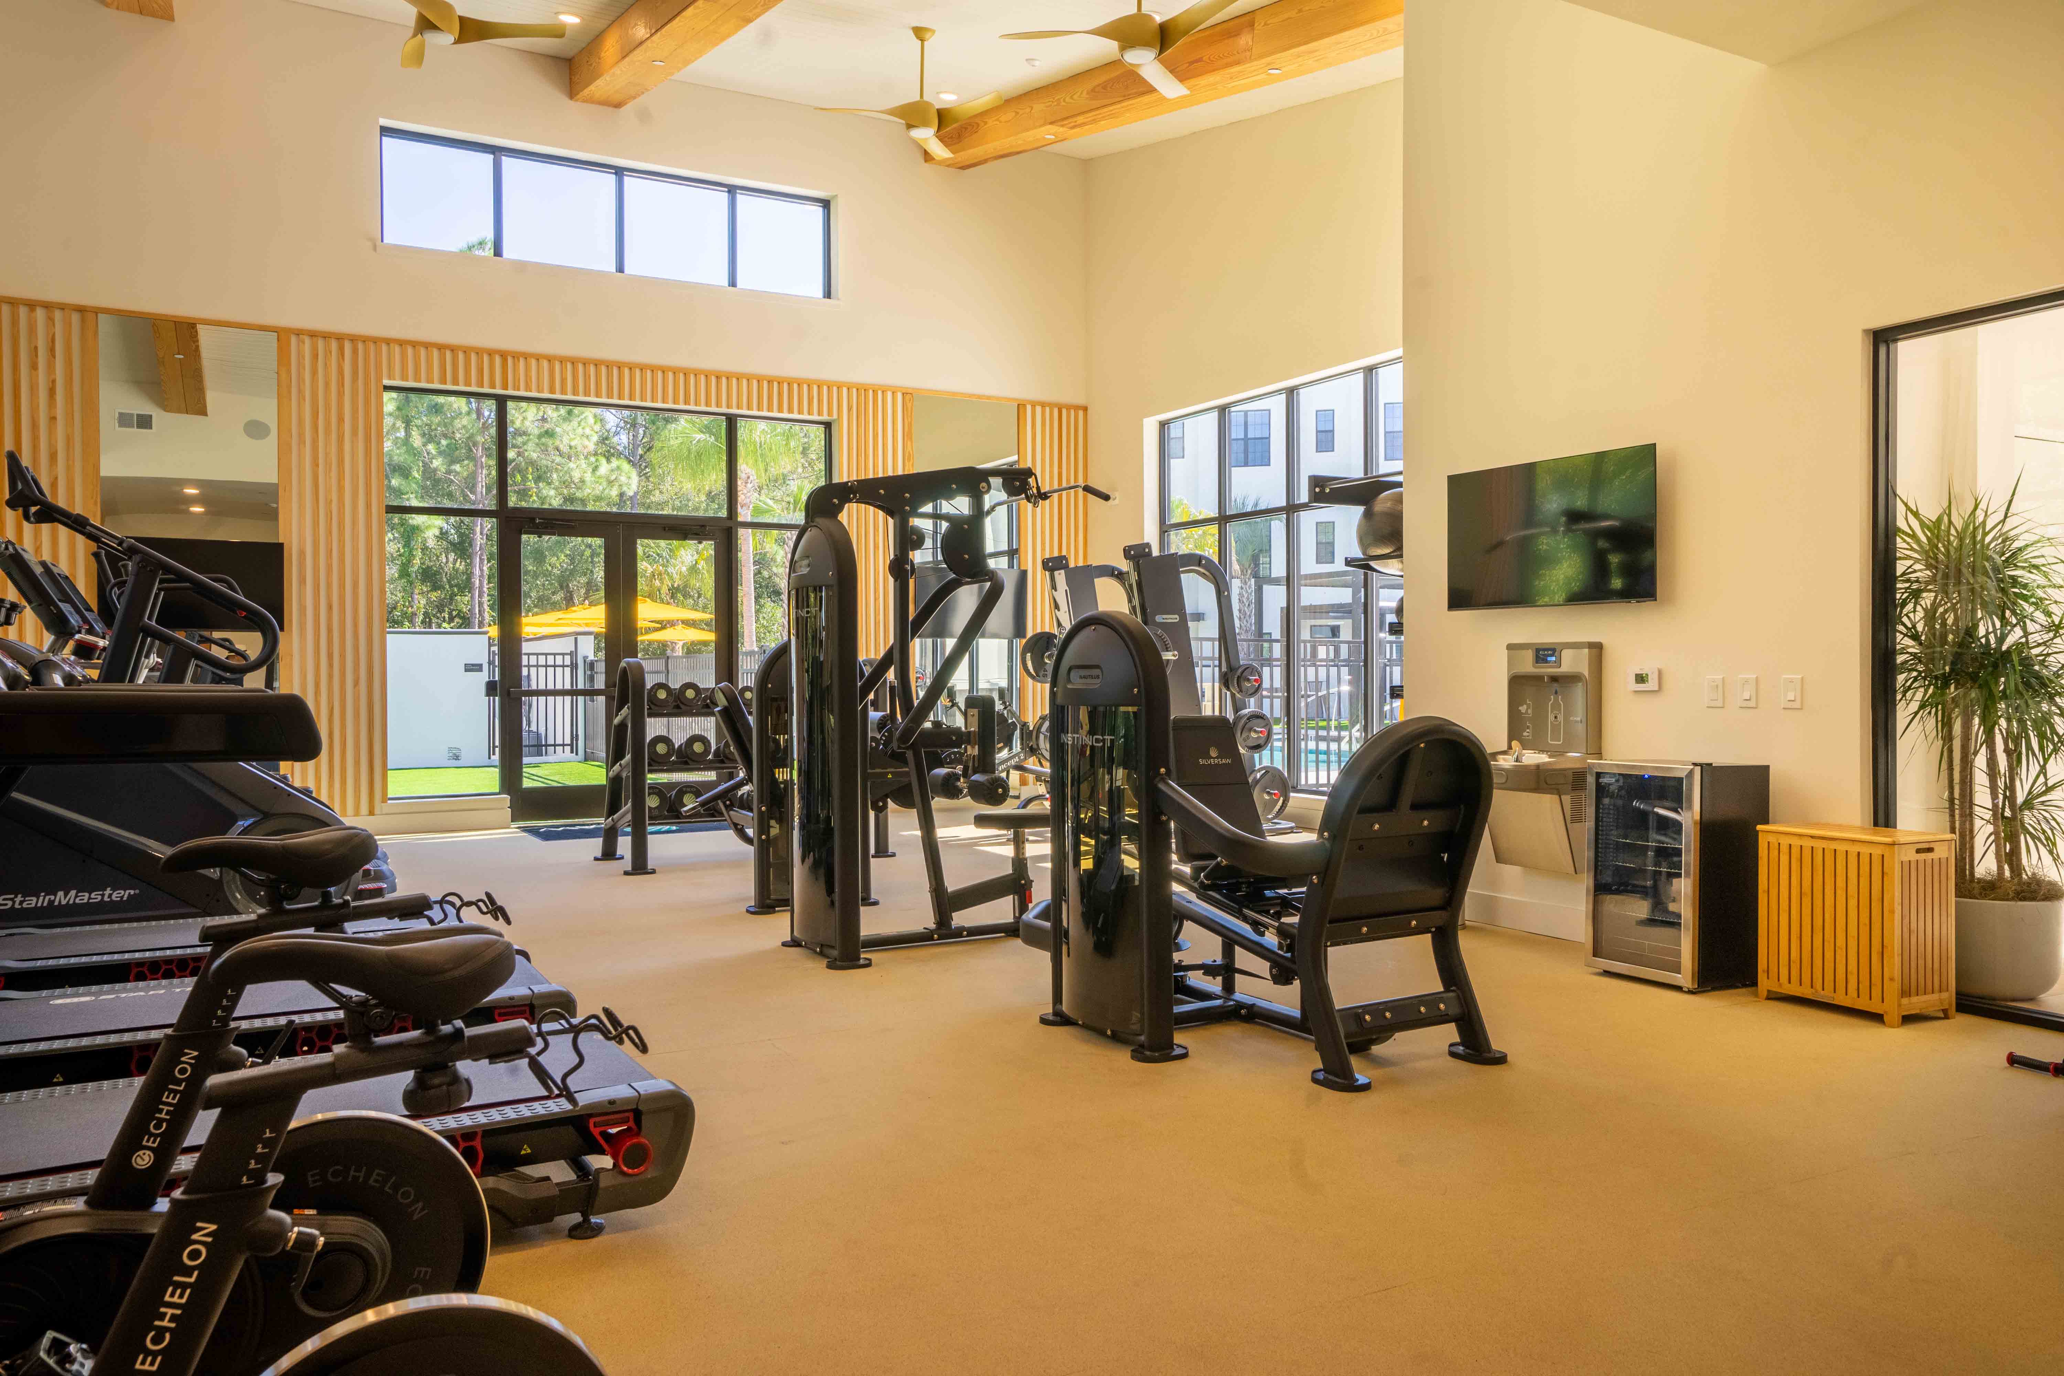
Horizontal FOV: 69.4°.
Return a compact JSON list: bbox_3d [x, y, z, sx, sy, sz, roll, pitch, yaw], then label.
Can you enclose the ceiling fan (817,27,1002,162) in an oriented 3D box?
[{"bbox_3d":[-0.791,-4.207,10.394,1.380,0.780,1.360,0,1,12],"label":"ceiling fan"}]

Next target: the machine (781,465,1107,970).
[{"bbox_3d":[-0.393,0.061,6.638,1.291,2.151,1.111,-1,1,-29],"label":"machine"}]

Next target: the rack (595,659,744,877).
[{"bbox_3d":[-1.882,0.468,9.806,1.751,1.291,0.848,-1,1,-29],"label":"rack"}]

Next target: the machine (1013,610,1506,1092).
[{"bbox_3d":[0.557,0.447,5.200,1.010,1.398,2.043,-1,1,-29],"label":"machine"}]

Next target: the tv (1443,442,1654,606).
[{"bbox_3d":[2.281,-0.683,6.611,0.084,0.644,1.147,-1,1,-29],"label":"tv"}]

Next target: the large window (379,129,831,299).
[{"bbox_3d":[-3.378,-3.839,12.267,3.657,0.932,0.108,-1,1,-29],"label":"large window"}]

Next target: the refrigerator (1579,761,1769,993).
[{"bbox_3d":[2.545,0.713,5.877,0.437,0.839,0.496,-1,1,-30],"label":"refrigerator"}]

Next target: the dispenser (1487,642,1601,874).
[{"bbox_3d":[2.162,0.319,6.551,0.471,1.007,0.466,-1,1,-29],"label":"dispenser"}]

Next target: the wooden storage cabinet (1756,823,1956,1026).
[{"bbox_3d":[2.912,0.822,5.279,0.335,0.629,0.514,0,1,-28],"label":"wooden storage cabinet"}]

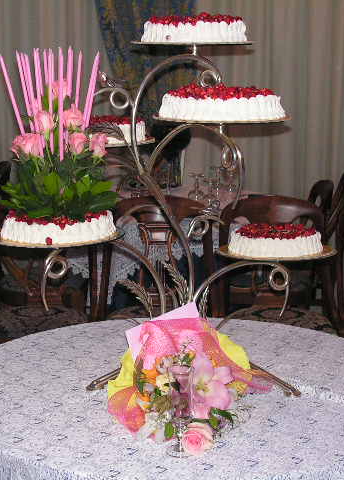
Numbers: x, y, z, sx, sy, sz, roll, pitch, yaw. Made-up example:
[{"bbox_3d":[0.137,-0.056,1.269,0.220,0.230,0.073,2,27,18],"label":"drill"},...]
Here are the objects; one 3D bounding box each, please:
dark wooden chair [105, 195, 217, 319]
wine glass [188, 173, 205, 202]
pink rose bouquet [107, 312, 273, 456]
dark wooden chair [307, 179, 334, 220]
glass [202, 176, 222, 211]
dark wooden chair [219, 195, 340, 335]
[{"bbox_3d":[-0.045,0.312,3.744,0.480,0.920,0.540,0,10,0],"label":"dark wooden chair"},{"bbox_3d":[0.120,-0.247,4.751,0.073,0.163,0.073,0,10,0],"label":"wine glass"},{"bbox_3d":[0.020,0.258,1.926,0.320,0.170,0.380,0,10,0],"label":"pink rose bouquet"},{"bbox_3d":[0.460,0.171,4.453,0.520,0.915,0.475,1,12,6],"label":"dark wooden chair"},{"bbox_3d":[0.172,-0.213,4.392,0.073,0.160,0.073,0,12,0],"label":"glass"},{"bbox_3d":[0.418,0.320,3.753,0.475,0.915,0.520,0,12,0],"label":"dark wooden chair"}]

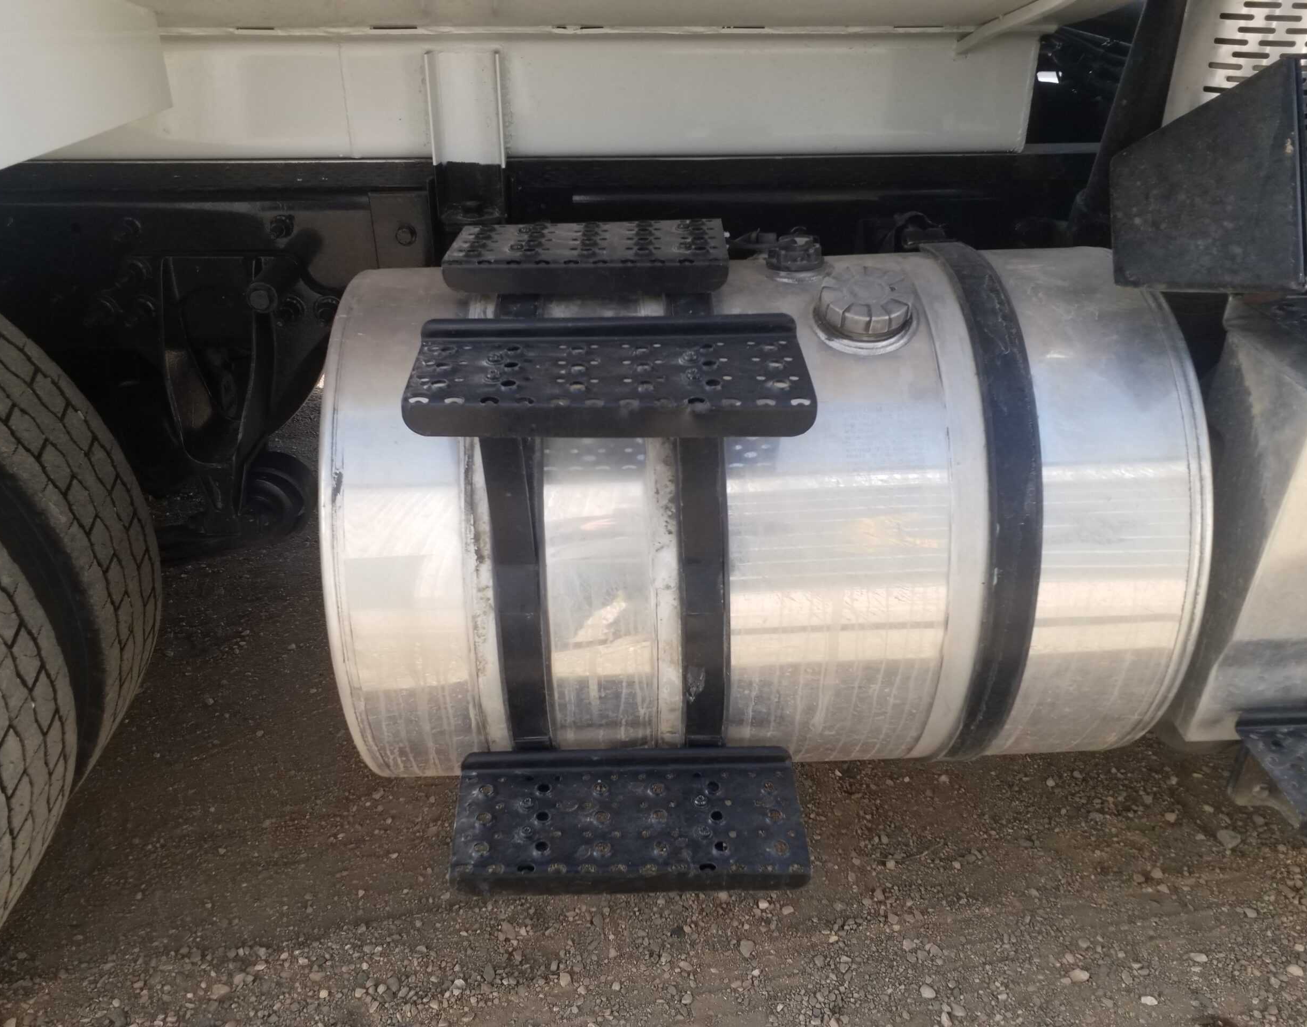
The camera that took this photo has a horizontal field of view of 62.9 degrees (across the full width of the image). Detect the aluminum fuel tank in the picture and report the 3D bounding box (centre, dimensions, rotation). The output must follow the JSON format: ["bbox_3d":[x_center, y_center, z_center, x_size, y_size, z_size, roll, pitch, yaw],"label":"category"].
[{"bbox_3d":[0.116,-0.003,1.401,0.937,0.646,0.646,-1,32,-1],"label":"aluminum fuel tank"}]

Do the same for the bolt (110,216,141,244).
[{"bbox_3d":[-0.771,-0.414,1.563,0.034,0.034,0.046,-1,32,-1],"label":"bolt"}]

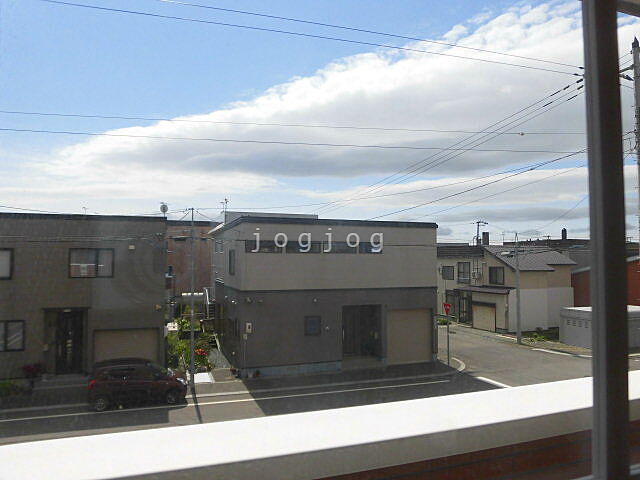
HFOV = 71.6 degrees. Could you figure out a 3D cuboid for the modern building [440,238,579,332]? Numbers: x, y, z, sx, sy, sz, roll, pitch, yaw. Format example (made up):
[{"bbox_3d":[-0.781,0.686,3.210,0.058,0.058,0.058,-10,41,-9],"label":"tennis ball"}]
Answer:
[{"bbox_3d":[15.127,3.856,37.479,6.600,6.600,9.600,1,-4,-18],"label":"modern building"}]

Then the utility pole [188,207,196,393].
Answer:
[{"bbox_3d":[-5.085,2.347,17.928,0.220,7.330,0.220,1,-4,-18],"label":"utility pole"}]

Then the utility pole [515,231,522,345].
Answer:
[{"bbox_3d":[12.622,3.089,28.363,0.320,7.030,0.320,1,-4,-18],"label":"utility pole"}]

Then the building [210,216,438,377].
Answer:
[{"bbox_3d":[-0.527,2.888,26.753,10.250,7.100,10.800,1,-3,-20],"label":"building"}]

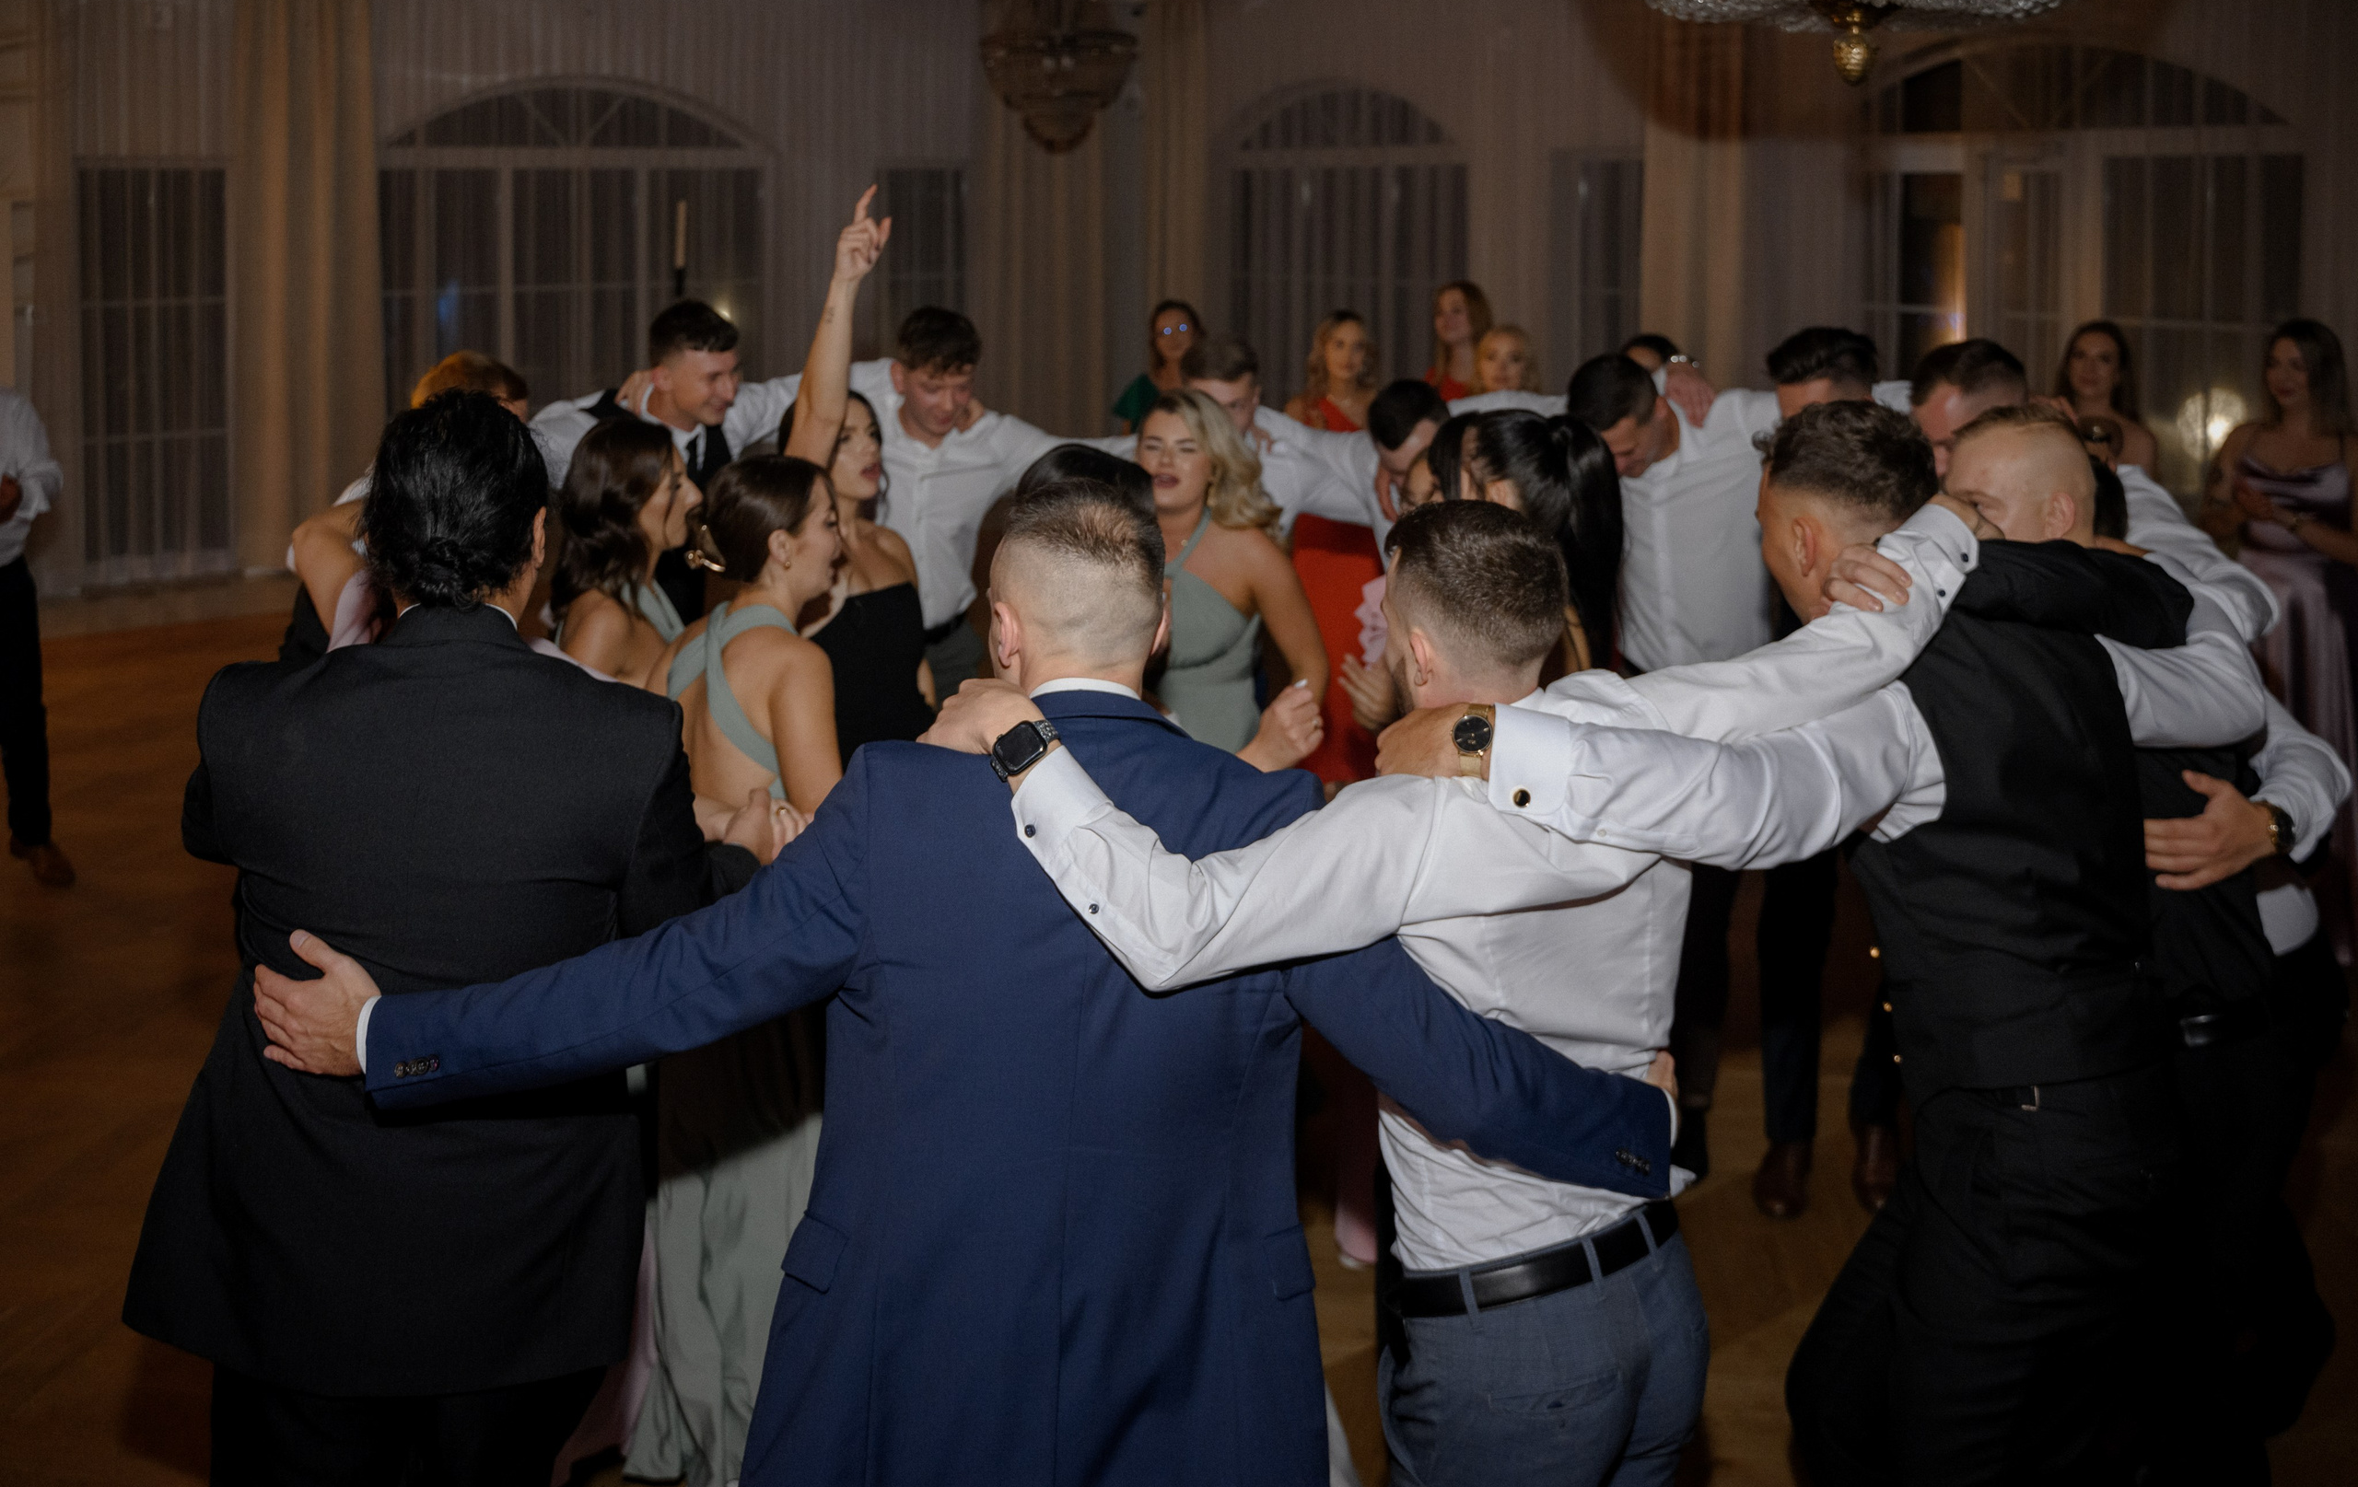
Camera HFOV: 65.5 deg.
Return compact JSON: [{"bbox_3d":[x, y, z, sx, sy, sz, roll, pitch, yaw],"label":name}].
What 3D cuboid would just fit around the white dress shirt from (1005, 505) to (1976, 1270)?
[{"bbox_3d":[0.390,0.140,1.960,1.280,0.800,0.400,-7,15,-25],"label":"white dress shirt"}]

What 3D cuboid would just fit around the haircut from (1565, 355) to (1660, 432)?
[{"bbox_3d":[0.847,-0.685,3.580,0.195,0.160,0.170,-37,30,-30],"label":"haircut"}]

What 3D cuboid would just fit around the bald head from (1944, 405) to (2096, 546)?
[{"bbox_3d":[1.057,-0.327,2.300,0.200,0.215,0.165,-22,20,-25],"label":"bald head"}]

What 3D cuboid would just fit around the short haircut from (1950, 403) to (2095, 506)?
[{"bbox_3d":[1.200,-0.403,2.600,0.200,0.155,0.165,-8,16,-30],"label":"short haircut"}]

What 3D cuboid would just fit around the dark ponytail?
[{"bbox_3d":[0.618,-0.332,3.100,0.260,0.440,0.190,3,14,12],"label":"dark ponytail"}]

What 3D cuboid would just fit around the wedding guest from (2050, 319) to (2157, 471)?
[{"bbox_3d":[2.567,-0.302,5.150,0.480,1.700,0.320,4,14,17],"label":"wedding guest"}]

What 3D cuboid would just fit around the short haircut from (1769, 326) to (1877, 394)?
[{"bbox_3d":[1.246,-0.733,3.550,0.220,0.150,0.175,-27,27,-37],"label":"short haircut"}]

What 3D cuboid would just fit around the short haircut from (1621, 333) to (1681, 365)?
[{"bbox_3d":[1.350,-1.094,5.200,0.170,0.170,0.190,7,15,26],"label":"short haircut"}]

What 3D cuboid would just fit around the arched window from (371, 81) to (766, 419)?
[{"bbox_3d":[-3.312,-2.460,10.100,2.100,2.400,0.150,-7,12,-32],"label":"arched window"}]

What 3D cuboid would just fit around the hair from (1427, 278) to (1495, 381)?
[{"bbox_3d":[0.934,-1.363,6.100,0.210,0.350,0.200,5,11,23],"label":"hair"}]

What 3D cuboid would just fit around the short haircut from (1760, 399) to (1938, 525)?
[{"bbox_3d":[0.730,-0.308,2.000,0.210,0.150,0.180,-1,7,44],"label":"short haircut"}]

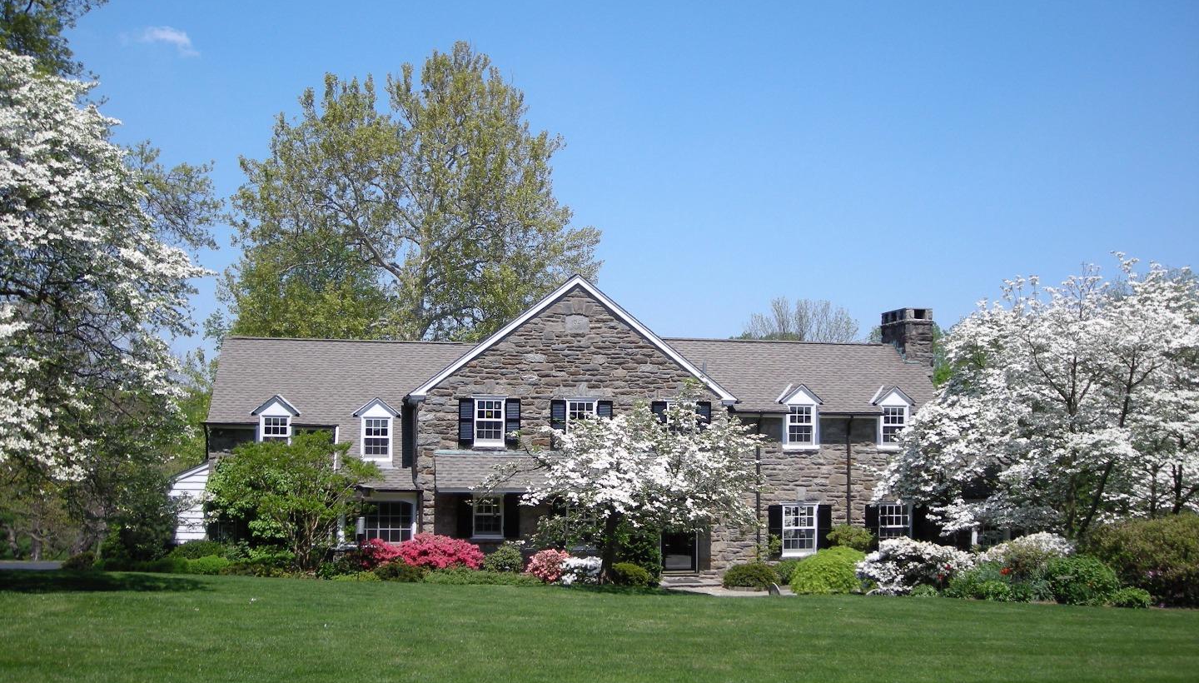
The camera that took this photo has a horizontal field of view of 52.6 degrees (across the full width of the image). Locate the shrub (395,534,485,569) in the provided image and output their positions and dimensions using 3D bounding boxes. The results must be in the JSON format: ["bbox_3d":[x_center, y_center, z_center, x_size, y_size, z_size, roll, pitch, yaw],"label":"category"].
[{"bbox_3d":[-4.479,5.924,34.000,2.420,1.100,1.750,1,-3,-9],"label":"shrub"}]

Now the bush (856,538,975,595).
[{"bbox_3d":[8.749,6.231,33.600,3.165,1.536,2.300,1,-6,-11],"label":"bush"}]

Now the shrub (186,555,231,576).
[{"bbox_3d":[-10.517,6.008,32.600,1.161,0.537,1.000,1,-6,-11],"label":"shrub"}]

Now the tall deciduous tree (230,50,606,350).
[{"bbox_3d":[-9.375,-2.963,59.149,18.401,23.484,17.500,2,-4,-12],"label":"tall deciduous tree"}]

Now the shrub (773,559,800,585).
[{"bbox_3d":[5.345,6.584,34.500,0.900,0.740,0.850,1,-4,-10],"label":"shrub"}]

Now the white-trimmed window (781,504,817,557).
[{"bbox_3d":[5.938,5.617,36.113,1.131,1.598,0.150,1,-6,-11],"label":"white-trimmed window"}]

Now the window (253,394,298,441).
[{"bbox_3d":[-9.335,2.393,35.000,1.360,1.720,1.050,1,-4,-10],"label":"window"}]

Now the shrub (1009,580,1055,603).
[{"bbox_3d":[11.209,6.478,31.400,1.141,0.588,0.900,1,-6,-11],"label":"shrub"}]

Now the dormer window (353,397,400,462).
[{"bbox_3d":[-6.675,2.665,36.300,1.430,1.940,1.800,1,-3,-9],"label":"dormer window"}]

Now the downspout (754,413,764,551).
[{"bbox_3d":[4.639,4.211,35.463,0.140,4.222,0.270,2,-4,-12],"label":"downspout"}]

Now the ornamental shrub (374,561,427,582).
[{"bbox_3d":[-4.898,5.672,29.900,1.320,0.530,1.050,1,-4,-10],"label":"ornamental shrub"}]

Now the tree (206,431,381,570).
[{"bbox_3d":[-8.035,4.189,31.800,4.500,3.650,3.800,1,-4,-10],"label":"tree"}]

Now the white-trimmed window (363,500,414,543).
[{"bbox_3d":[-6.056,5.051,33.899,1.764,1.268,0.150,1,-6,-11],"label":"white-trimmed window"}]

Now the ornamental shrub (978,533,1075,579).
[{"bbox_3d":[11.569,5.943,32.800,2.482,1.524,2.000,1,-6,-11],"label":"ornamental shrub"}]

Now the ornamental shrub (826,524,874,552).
[{"bbox_3d":[7.413,5.967,36.000,1.450,1.100,1.200,2,-4,-12],"label":"ornamental shrub"}]

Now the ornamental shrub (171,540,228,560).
[{"bbox_3d":[-11.145,5.846,33.700,1.640,0.720,1.200,2,-4,-12],"label":"ornamental shrub"}]

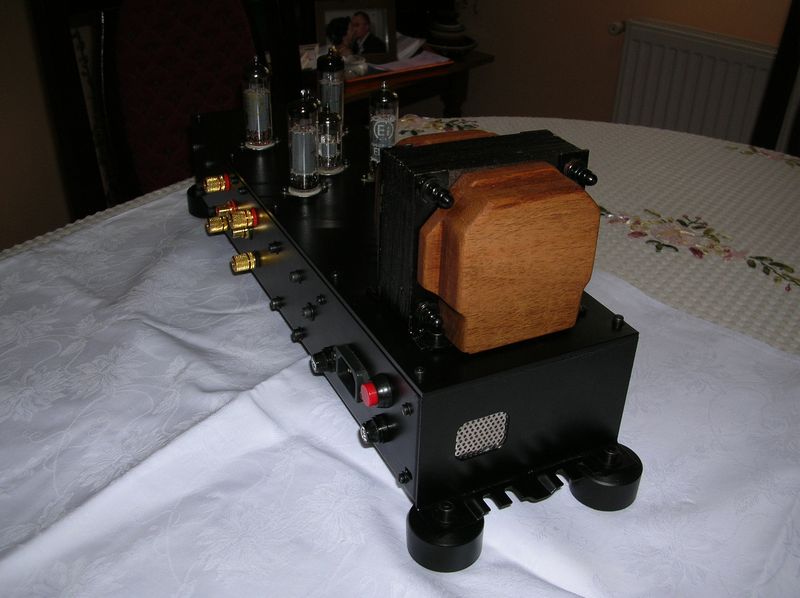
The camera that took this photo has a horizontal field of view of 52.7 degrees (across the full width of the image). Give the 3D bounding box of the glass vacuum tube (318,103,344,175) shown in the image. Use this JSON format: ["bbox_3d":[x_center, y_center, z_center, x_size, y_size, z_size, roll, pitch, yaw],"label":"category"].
[{"bbox_3d":[-0.053,-0.122,0.604,0.021,0.049,0.021,-12,32,-23],"label":"glass vacuum tube"}]

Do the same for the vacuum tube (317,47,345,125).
[{"bbox_3d":[-0.059,-0.171,0.667,0.021,0.070,0.021,-12,32,-23],"label":"vacuum tube"}]

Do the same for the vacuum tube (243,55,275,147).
[{"bbox_3d":[-0.113,-0.158,0.642,0.021,0.070,0.021,-12,32,-23],"label":"vacuum tube"}]

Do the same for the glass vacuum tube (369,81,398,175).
[{"bbox_3d":[-0.013,-0.122,0.585,0.021,0.069,0.021,2,29,-1],"label":"glass vacuum tube"}]

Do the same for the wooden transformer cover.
[{"bbox_3d":[0.055,-0.021,0.399,0.091,0.084,0.029,-12,32,-23],"label":"wooden transformer cover"}]

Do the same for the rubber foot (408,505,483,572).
[{"bbox_3d":[0.023,0.116,0.403,0.038,0.018,0.038,2,29,-1],"label":"rubber foot"}]

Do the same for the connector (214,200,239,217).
[{"bbox_3d":[-0.136,-0.071,0.630,0.017,0.011,0.011,-12,32,-23],"label":"connector"}]

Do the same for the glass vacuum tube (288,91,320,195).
[{"bbox_3d":[-0.067,-0.110,0.559,0.021,0.071,0.021,2,29,-1],"label":"glass vacuum tube"}]

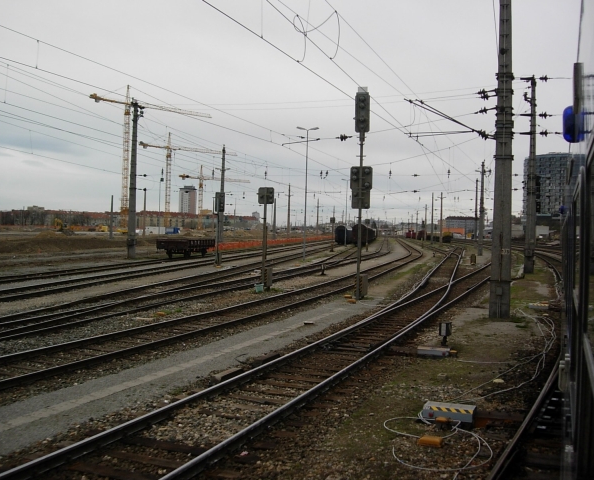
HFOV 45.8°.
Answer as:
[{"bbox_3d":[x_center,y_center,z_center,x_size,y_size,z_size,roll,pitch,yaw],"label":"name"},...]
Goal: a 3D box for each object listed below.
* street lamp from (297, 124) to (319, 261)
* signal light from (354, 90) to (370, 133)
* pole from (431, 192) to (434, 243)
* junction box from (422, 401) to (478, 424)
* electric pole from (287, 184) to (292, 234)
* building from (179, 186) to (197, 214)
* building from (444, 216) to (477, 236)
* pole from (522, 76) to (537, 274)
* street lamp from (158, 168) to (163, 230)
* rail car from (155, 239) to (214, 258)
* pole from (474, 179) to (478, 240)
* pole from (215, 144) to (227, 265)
[{"bbox_3d":[0.820,-4.227,63.850,2.000,12.100,0.350,2,1,10],"label":"street lamp"},{"bbox_3d":[2.660,-5.211,28.450,0.590,1.680,0.330,2,1,20],"label":"signal light"},{"bbox_3d":[34.728,-5.460,179.932,0.400,13.123,0.400,2,1,13],"label":"pole"},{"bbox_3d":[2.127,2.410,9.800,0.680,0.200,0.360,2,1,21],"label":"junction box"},{"bbox_3d":[-1.655,-6.508,155.000,0.700,11.800,0.700,2,1,20],"label":"electric pole"},{"bbox_3d":[-154.711,-44.122,1000.000,18.000,63.000,16.000,2,1,21],"label":"building"},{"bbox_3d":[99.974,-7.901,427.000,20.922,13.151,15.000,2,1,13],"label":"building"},{"bbox_3d":[17.355,-4.811,52.000,0.850,14.600,0.800,2,1,20],"label":"pole"},{"bbox_3d":[-29.099,-7.152,150.000,0.800,13.000,0.500,1,1,0],"label":"street lamp"},{"bbox_3d":[-9.613,0.785,61.955,2.788,1.589,6.805,2,1,13],"label":"rail car"},{"bbox_3d":[36.358,-5.295,141.930,0.450,13.638,0.450,2,1,13],"label":"pole"},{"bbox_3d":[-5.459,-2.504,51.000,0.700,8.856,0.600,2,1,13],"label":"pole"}]

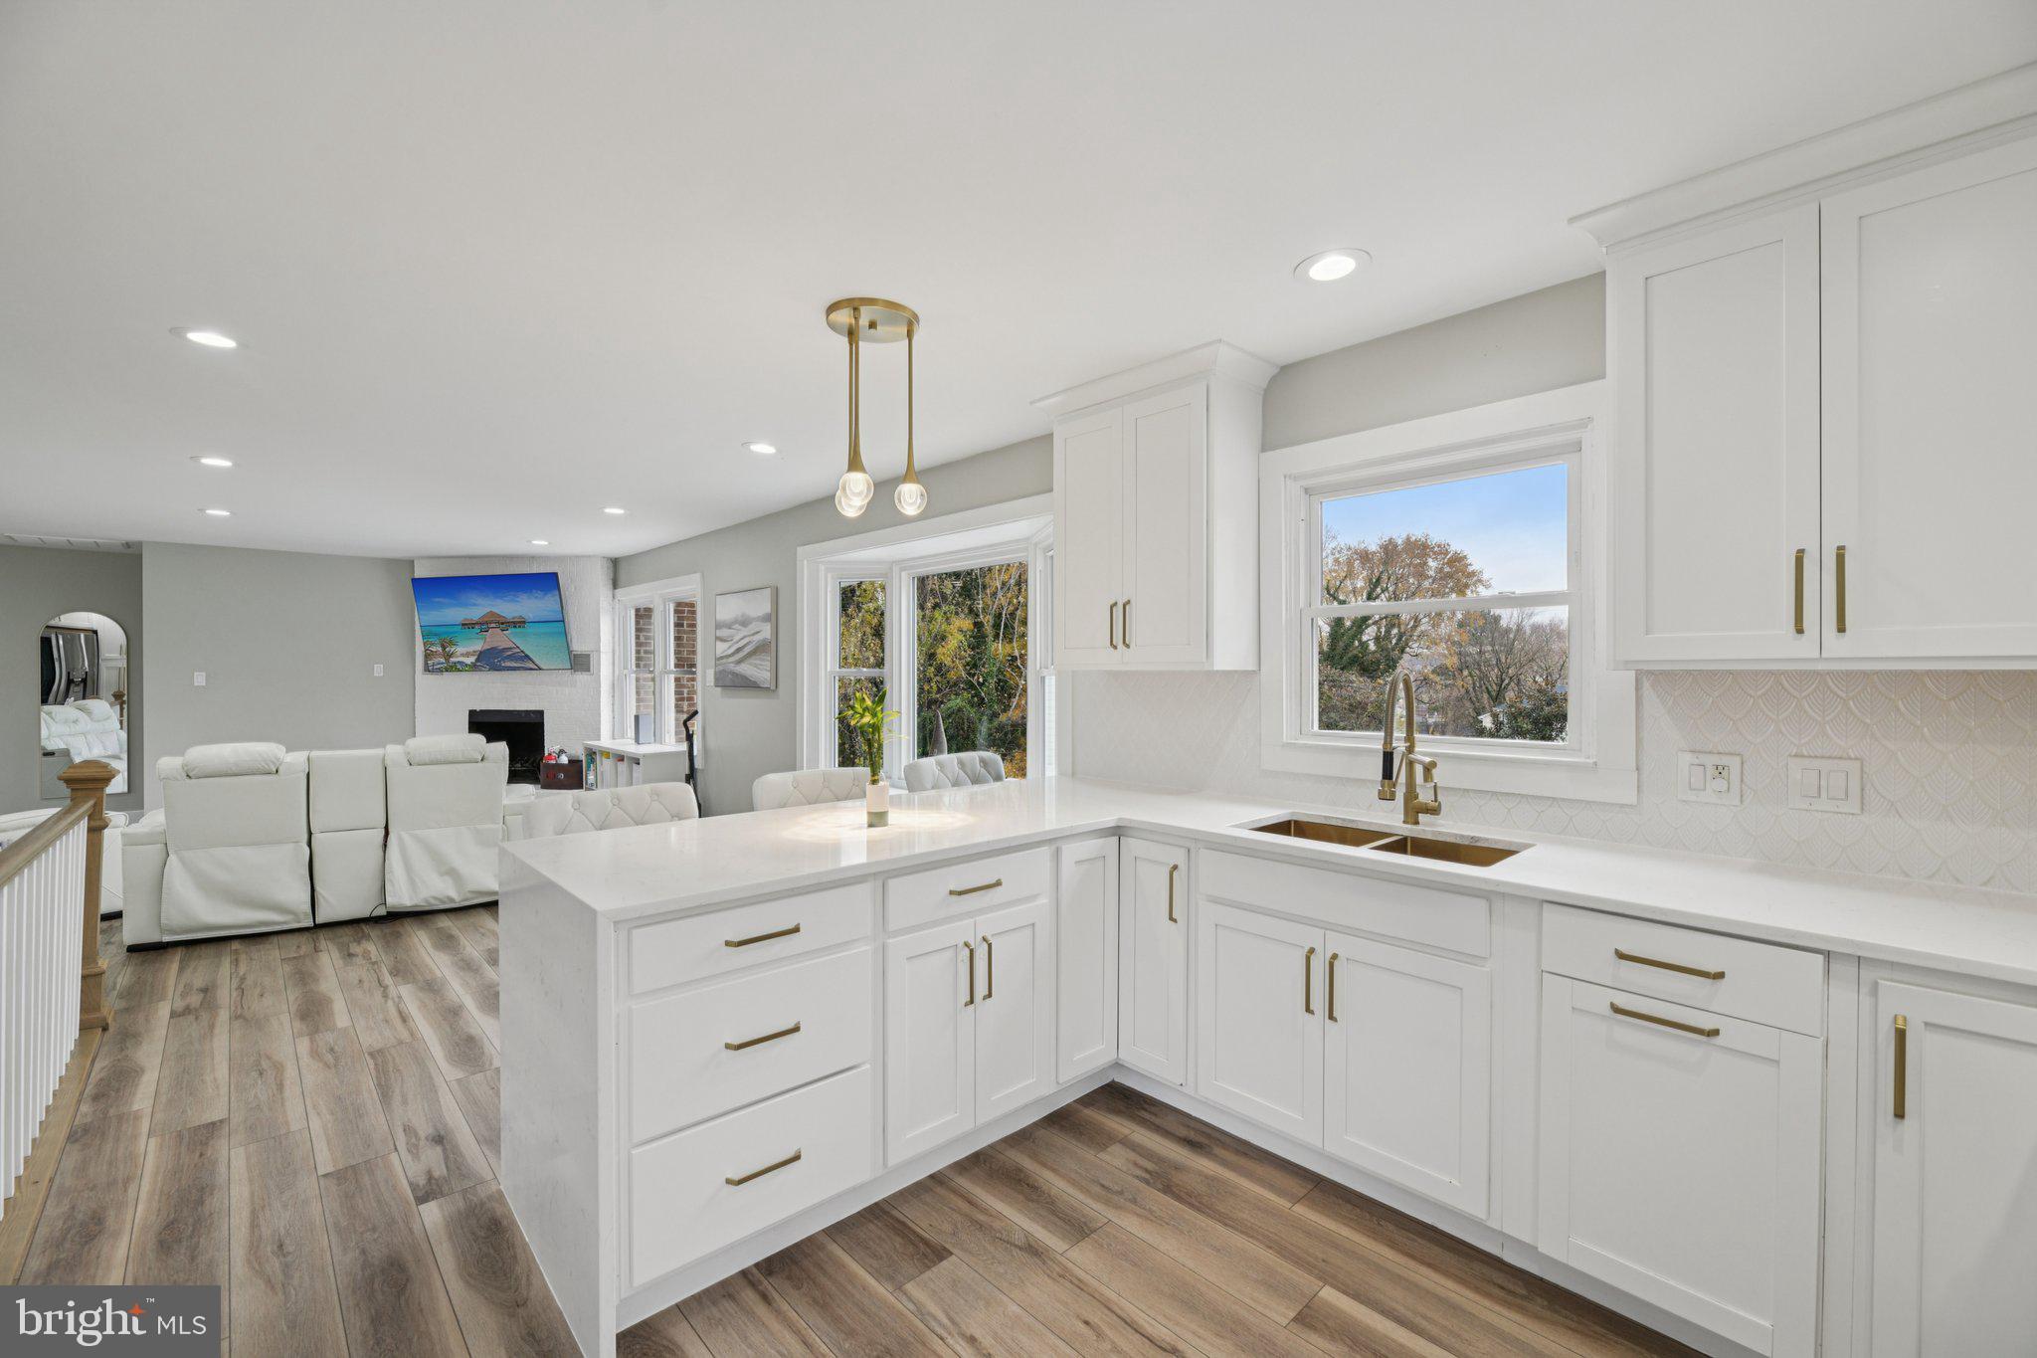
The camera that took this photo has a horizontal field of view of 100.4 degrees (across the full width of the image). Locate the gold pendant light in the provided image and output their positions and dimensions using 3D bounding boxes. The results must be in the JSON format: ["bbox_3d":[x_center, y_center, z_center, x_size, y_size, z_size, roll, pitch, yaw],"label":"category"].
[{"bbox_3d":[-0.441,-0.804,2.584,0.300,0.600,0.300,0,1,0],"label":"gold pendant light"}]

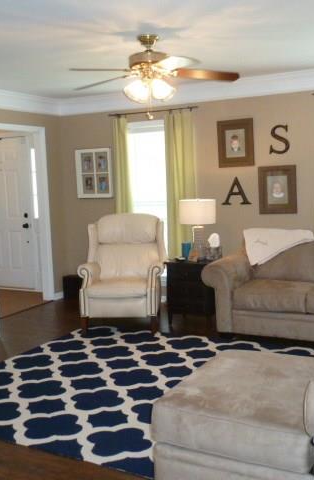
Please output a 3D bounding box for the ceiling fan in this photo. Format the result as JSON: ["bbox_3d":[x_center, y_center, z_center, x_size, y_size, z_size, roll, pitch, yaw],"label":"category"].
[{"bbox_3d":[-0.050,-1.146,3.509,1.252,0.455,1.252,2,8,29],"label":"ceiling fan"}]

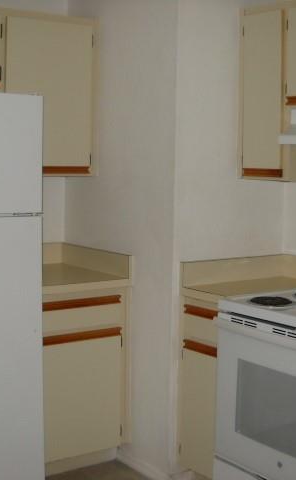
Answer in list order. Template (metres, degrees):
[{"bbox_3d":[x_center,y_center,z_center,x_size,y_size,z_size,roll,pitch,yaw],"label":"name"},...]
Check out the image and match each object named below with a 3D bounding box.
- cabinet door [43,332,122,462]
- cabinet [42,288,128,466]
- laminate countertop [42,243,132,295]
[{"bbox_3d":[-0.320,0.725,3.550,0.460,0.588,0.030,-4,7,-36],"label":"cabinet door"},{"bbox_3d":[-0.472,0.594,3.696,0.509,0.791,0.623,-3,7,-36],"label":"cabinet"},{"bbox_3d":[-0.464,0.131,3.645,0.509,0.143,0.628,-3,7,-36],"label":"laminate countertop"}]

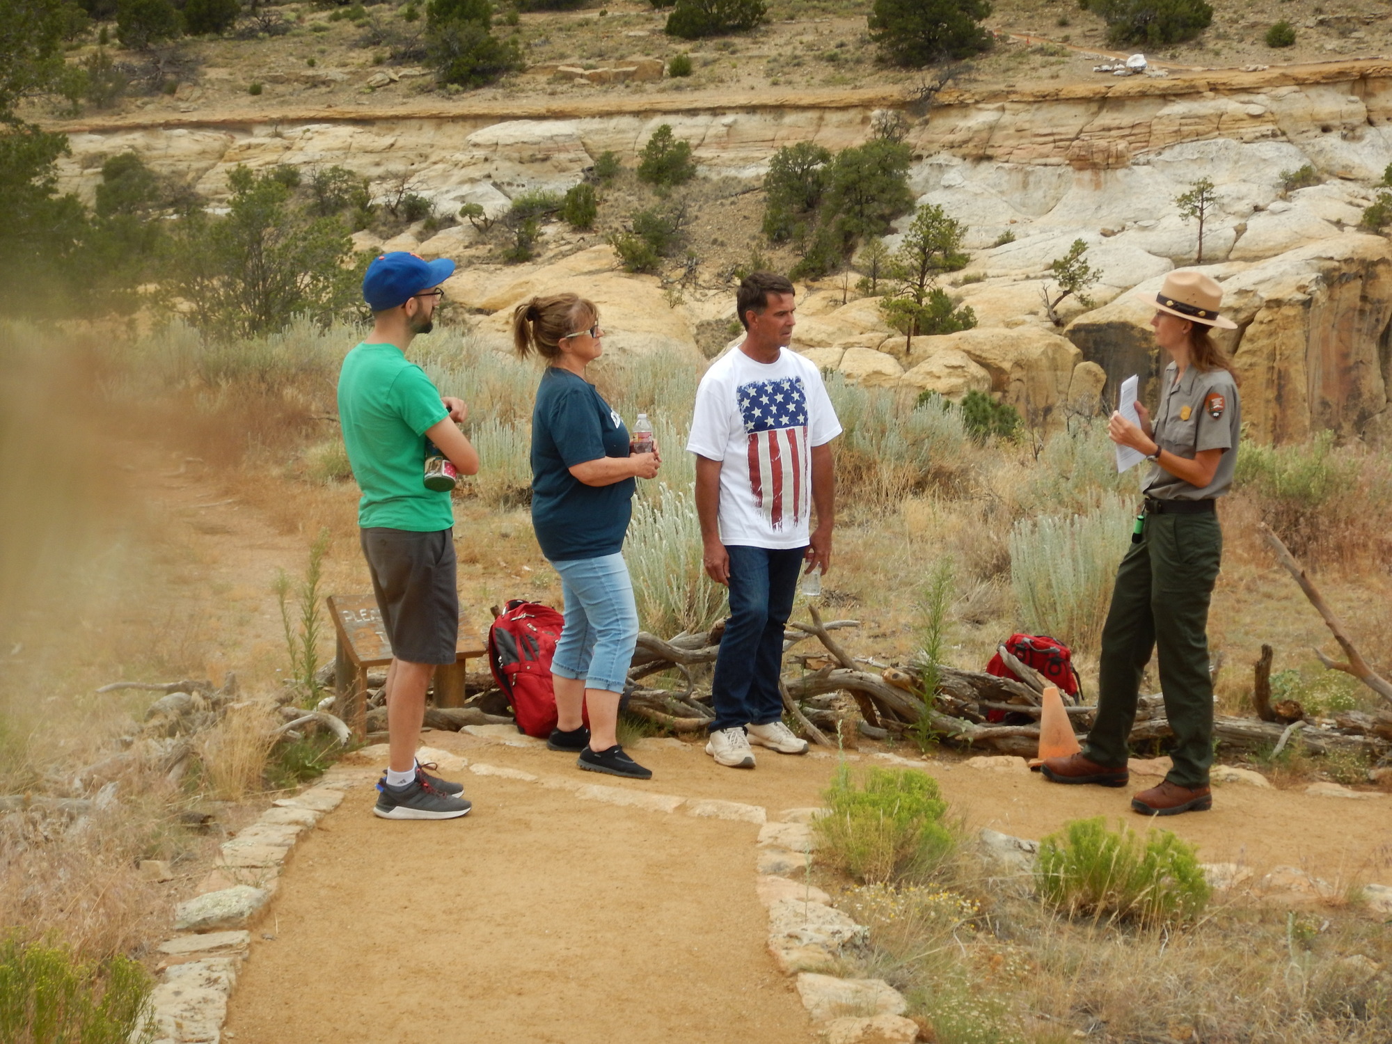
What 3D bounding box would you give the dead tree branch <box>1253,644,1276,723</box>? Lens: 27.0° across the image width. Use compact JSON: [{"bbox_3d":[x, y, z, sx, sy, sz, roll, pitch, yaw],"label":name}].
[{"bbox_3d":[2.141,0.608,10.900,0.085,0.295,0.090,0,4,0],"label":"dead tree branch"}]

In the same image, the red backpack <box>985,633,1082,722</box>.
[{"bbox_3d":[1.324,0.629,11.350,0.350,0.370,0.240,9,-12,6],"label":"red backpack"}]

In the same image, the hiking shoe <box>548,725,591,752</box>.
[{"bbox_3d":[-0.426,0.794,10.650,0.265,0.100,0.100,1,5,18],"label":"hiking shoe"}]

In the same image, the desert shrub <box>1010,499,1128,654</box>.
[{"bbox_3d":[1.811,0.243,13.600,0.680,0.750,0.620,0,5,0],"label":"desert shrub"}]

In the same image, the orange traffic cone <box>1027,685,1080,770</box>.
[{"bbox_3d":[1.295,0.736,10.450,0.220,0.280,0.220,-7,4,0],"label":"orange traffic cone"}]

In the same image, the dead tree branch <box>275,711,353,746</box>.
[{"bbox_3d":[-1.446,0.779,10.950,0.290,0.130,0.180,0,5,0],"label":"dead tree branch"}]

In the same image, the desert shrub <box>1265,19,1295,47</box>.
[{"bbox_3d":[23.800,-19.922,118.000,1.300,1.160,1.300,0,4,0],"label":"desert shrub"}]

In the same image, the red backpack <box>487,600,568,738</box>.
[{"bbox_3d":[-0.571,0.558,11.050,0.320,0.500,0.260,-6,-5,-40],"label":"red backpack"}]

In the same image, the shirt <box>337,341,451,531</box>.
[{"bbox_3d":[-0.979,-0.282,9.430,0.330,0.620,0.460,-1,4,-17],"label":"shirt"}]

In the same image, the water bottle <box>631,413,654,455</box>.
[{"bbox_3d":[-0.191,-0.290,10.380,0.066,0.200,0.066,0,4,0],"label":"water bottle"}]

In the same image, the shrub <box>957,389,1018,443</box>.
[{"bbox_3d":[3.883,-1.410,38.500,0.840,0.730,0.720,0,4,0],"label":"shrub"}]

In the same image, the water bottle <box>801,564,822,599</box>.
[{"bbox_3d":[0.417,0.178,10.420,0.065,0.195,0.065,0,-7,0],"label":"water bottle"}]

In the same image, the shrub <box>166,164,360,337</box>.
[{"bbox_3d":[-5.659,-3.518,38.000,2.400,2.300,2.200,0,5,0],"label":"shrub"}]

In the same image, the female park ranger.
[{"bbox_3d":[1.480,0.049,9.600,0.520,1.770,0.560,-2,5,-28],"label":"female park ranger"}]

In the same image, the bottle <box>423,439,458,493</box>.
[{"bbox_3d":[-0.811,-0.241,9.350,0.098,0.265,0.098,6,-25,0],"label":"bottle"}]

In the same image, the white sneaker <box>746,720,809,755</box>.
[{"bbox_3d":[0.305,0.807,10.820,0.115,0.125,0.305,-4,5,-43],"label":"white sneaker"}]

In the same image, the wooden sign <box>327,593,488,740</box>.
[{"bbox_3d":[-1.122,0.564,11.250,0.570,0.530,0.280,-3,5,-37],"label":"wooden sign"}]

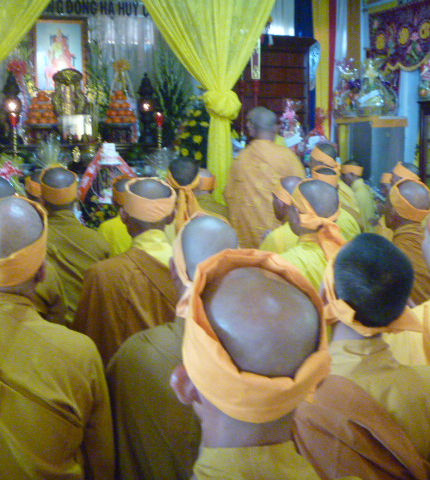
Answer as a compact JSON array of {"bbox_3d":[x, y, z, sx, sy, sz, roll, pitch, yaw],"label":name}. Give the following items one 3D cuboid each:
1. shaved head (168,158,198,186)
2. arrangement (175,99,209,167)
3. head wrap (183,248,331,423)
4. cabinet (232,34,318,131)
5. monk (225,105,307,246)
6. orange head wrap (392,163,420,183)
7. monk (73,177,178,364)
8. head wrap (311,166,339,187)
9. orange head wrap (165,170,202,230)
[{"bbox_3d":[-0.158,-0.329,3.350,0.160,0.200,0.195,-1,9,-5],"label":"shaved head"},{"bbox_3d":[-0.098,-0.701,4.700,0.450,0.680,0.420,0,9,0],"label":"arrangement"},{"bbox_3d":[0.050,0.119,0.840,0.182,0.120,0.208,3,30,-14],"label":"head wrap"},{"bbox_3d":[0.466,-0.613,5.683,0.750,2.180,0.450,-2,9,-10],"label":"cabinet"},{"bbox_3d":[0.272,0.026,3.735,0.460,1.560,0.360,-3,9,-18],"label":"monk"},{"bbox_3d":[1.272,-0.442,4.300,0.180,0.100,0.200,-5,22,-32],"label":"orange head wrap"},{"bbox_3d":[-0.223,0.427,2.236,0.500,1.220,0.500,-1,9,-8],"label":"monk"},{"bbox_3d":[0.692,-0.391,4.050,0.178,0.100,0.200,-1,21,-8],"label":"head wrap"},{"bbox_3d":[-0.162,-0.208,3.330,0.185,0.320,0.200,-1,9,-5],"label":"orange head wrap"}]

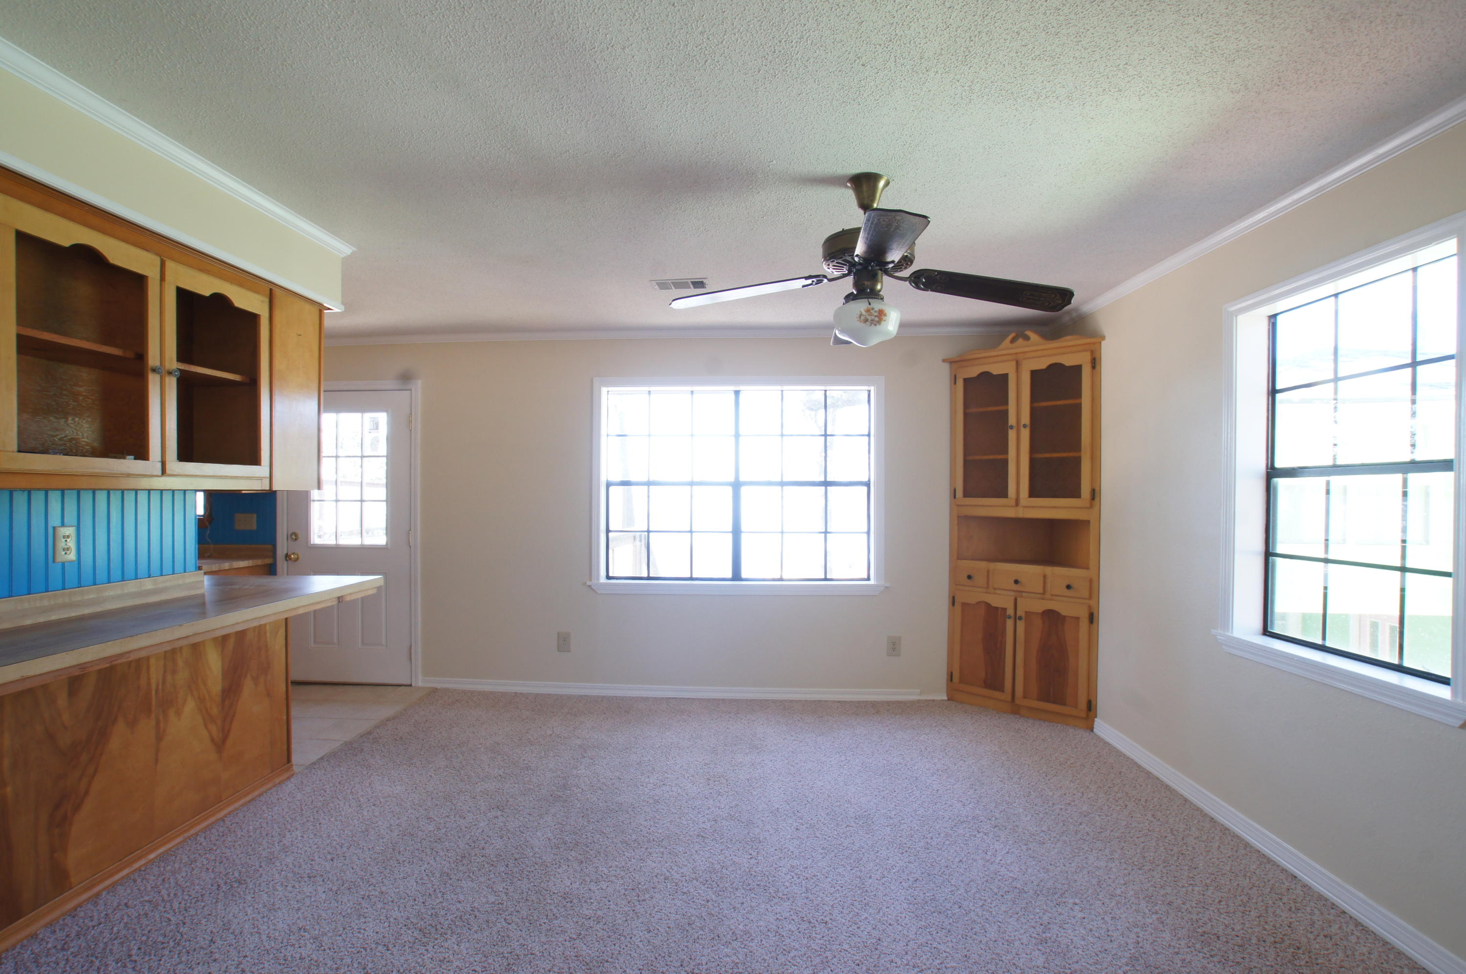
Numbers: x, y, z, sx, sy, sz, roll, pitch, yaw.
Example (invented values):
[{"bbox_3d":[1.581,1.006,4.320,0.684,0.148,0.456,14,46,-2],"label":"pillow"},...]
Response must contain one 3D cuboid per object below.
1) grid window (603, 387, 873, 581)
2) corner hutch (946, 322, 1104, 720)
[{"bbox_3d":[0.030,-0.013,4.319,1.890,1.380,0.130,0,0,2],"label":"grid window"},{"bbox_3d":[1.939,0.243,4.144,0.910,2.350,0.490,1,0,43],"label":"corner hutch"}]

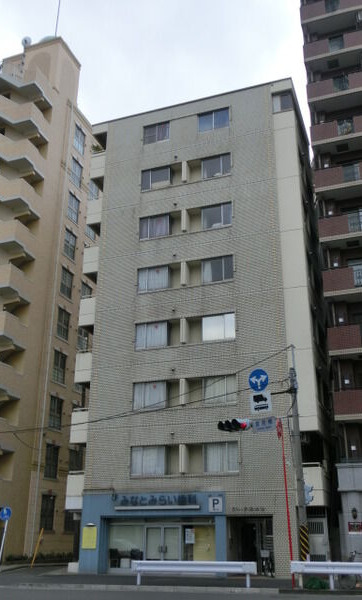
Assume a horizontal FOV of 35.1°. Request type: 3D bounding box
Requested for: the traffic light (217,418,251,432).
[{"bbox_3d":[2.020,4.758,21.600,1.200,0.400,0.420,-20,-29,41],"label":"traffic light"}]

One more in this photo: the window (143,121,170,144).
[{"bbox_3d":[-1.365,-9.227,31.592,1.570,1.274,0.120,-7,-24,18],"label":"window"}]

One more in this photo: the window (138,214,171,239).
[{"bbox_3d":[-1.327,-3.686,28.886,1.633,1.259,0.140,-7,-23,18],"label":"window"}]

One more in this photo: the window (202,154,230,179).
[{"bbox_3d":[1.799,-6.702,28.893,1.490,1.228,0.140,-7,-23,18],"label":"window"}]

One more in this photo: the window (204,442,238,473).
[{"bbox_3d":[1.679,6.595,23.866,1.545,1.332,0.120,-7,-24,18],"label":"window"}]

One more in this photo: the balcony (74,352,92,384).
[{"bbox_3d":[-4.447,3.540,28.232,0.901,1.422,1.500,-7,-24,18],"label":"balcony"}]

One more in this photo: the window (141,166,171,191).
[{"bbox_3d":[-1.341,-6.474,30.438,1.668,1.342,0.120,-7,-24,18],"label":"window"}]

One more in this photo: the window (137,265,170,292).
[{"bbox_3d":[-1.387,-1.043,28.196,1.668,1.332,0.120,-7,-24,18],"label":"window"}]

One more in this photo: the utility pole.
[{"bbox_3d":[4.107,5.499,19.885,0.320,8.098,0.320,-7,-23,18],"label":"utility pole"}]

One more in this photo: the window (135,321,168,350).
[{"bbox_3d":[-1.410,1.675,27.075,1.668,1.332,0.120,-7,-24,18],"label":"window"}]

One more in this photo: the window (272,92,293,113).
[{"bbox_3d":[5.239,-10.242,29.531,0.985,1.226,0.120,-7,-24,18],"label":"window"}]

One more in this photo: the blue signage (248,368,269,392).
[{"bbox_3d":[2.911,3.004,21.400,0.900,0.900,0.060,-17,-28,36],"label":"blue signage"}]

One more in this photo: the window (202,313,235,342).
[{"bbox_3d":[1.723,1.278,26.062,1.589,1.322,0.120,-7,-24,18],"label":"window"}]

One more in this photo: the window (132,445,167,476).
[{"bbox_3d":[-1.422,6.949,24.709,1.629,1.194,0.140,-7,-23,18],"label":"window"}]

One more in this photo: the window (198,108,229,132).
[{"bbox_3d":[1.734,-9.381,29.979,1.661,1.173,0.140,-7,-23,18],"label":"window"}]

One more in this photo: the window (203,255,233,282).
[{"bbox_3d":[1.741,-1.387,26.809,1.469,1.241,0.140,-7,-23,18],"label":"window"}]

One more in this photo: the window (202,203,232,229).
[{"bbox_3d":[1.788,-4.057,27.849,1.462,1.180,0.140,-7,-23,18],"label":"window"}]

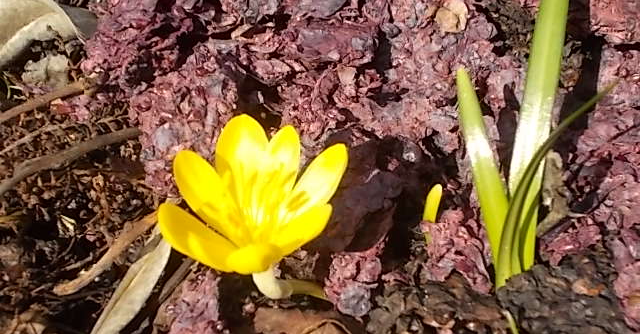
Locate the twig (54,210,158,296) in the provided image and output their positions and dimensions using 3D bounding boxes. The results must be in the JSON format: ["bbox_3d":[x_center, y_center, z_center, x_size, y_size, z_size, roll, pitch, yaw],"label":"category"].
[{"bbox_3d":[-0.062,0.024,0.281,0.006,0.005,0.044,33,56,26],"label":"twig"}]

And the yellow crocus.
[{"bbox_3d":[-0.018,0.018,0.258,0.052,0.043,0.046,0,48,0],"label":"yellow crocus"}]

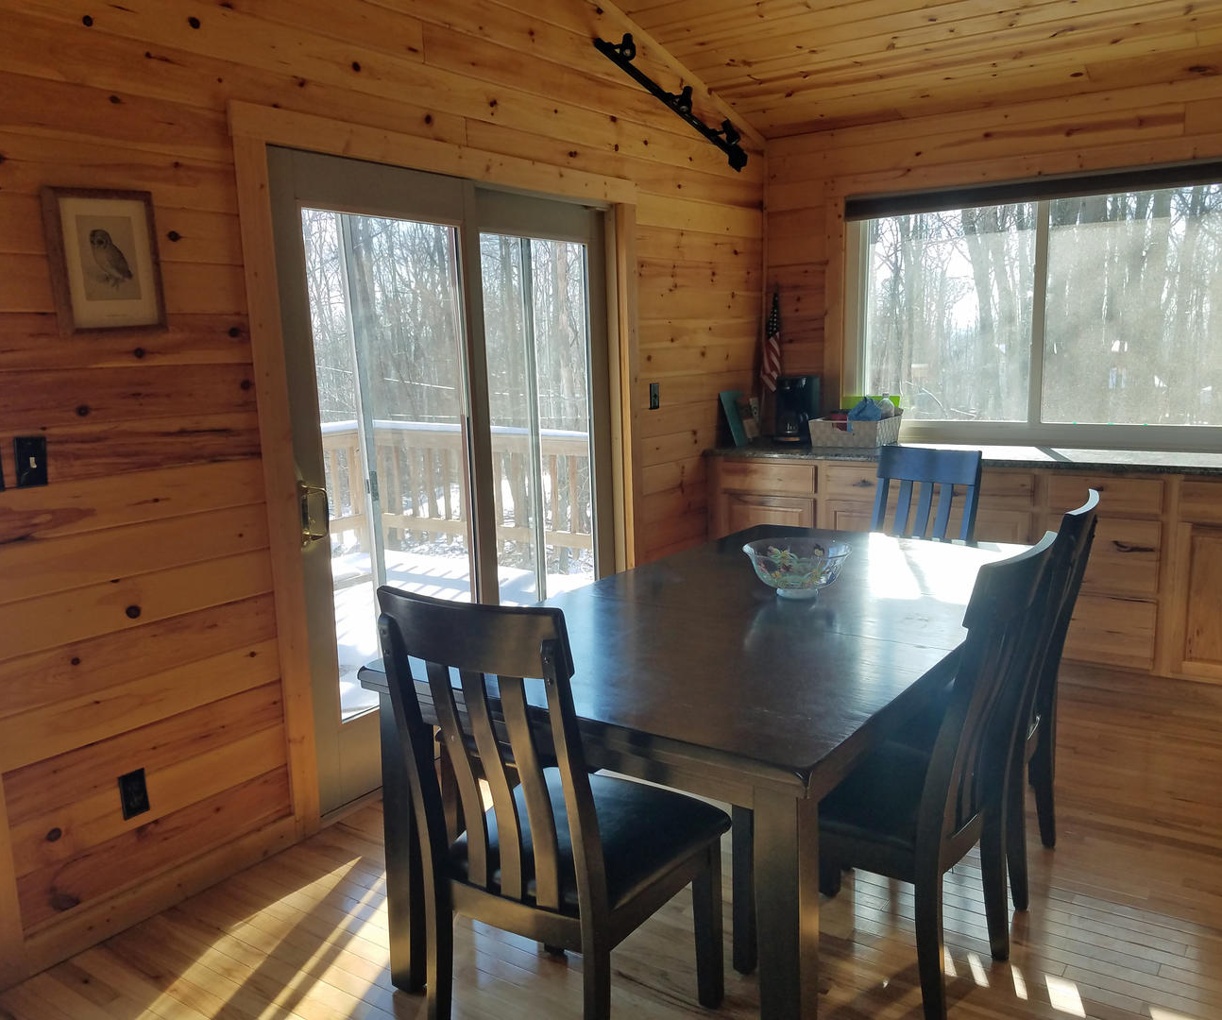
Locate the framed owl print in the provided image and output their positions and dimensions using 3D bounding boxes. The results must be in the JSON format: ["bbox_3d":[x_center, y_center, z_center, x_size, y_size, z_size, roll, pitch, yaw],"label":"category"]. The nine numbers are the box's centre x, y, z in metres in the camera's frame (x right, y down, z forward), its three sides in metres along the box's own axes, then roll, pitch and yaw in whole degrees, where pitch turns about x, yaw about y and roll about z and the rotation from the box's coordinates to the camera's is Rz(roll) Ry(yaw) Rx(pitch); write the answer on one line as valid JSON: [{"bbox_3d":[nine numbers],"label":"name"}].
[{"bbox_3d":[-1.224,-0.601,2.481,0.030,0.338,0.263,4,11,34],"label":"framed owl print"}]

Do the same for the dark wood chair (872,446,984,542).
[{"bbox_3d":[1.062,0.312,3.707,0.465,1.020,0.590,5,12,38],"label":"dark wood chair"}]

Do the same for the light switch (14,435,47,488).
[{"bbox_3d":[-1.343,-0.110,2.370,0.020,0.116,0.071,4,11,34],"label":"light switch"}]

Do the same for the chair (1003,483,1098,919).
[{"bbox_3d":[0.962,0.466,2.777,0.590,1.020,0.465,4,11,34],"label":"chair"}]

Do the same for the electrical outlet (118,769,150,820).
[{"bbox_3d":[-1.230,0.733,2.638,0.012,0.116,0.071,4,11,34],"label":"electrical outlet"}]

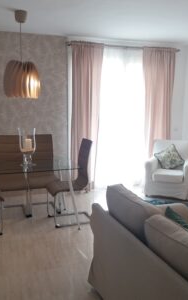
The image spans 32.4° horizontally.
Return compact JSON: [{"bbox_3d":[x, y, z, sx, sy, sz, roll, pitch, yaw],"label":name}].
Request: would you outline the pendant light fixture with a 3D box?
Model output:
[{"bbox_3d":[-0.821,-1.070,3.679,0.420,0.960,0.420,-2,9,-20],"label":"pendant light fixture"}]

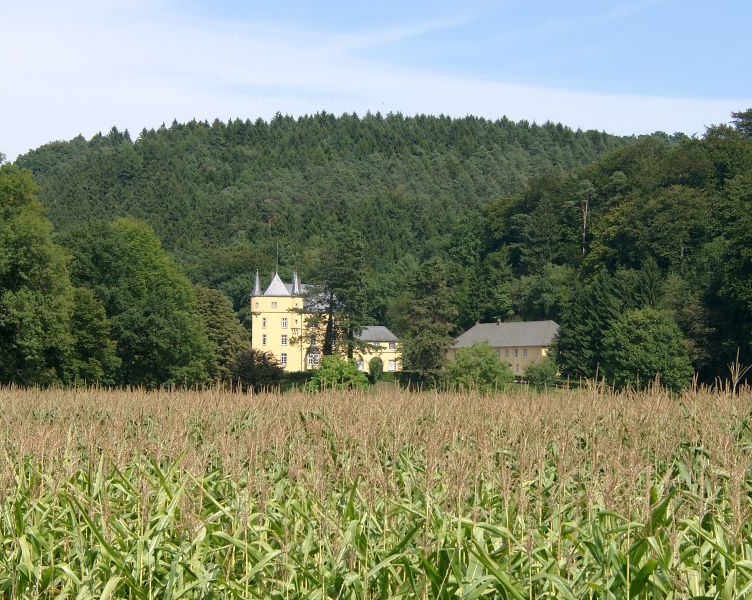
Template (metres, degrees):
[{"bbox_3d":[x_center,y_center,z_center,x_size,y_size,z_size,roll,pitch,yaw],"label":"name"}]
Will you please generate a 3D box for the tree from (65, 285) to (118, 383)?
[{"bbox_3d":[-38.780,5.180,315.000,7.700,14.040,7.700,0,-2,0],"label":"tree"}]

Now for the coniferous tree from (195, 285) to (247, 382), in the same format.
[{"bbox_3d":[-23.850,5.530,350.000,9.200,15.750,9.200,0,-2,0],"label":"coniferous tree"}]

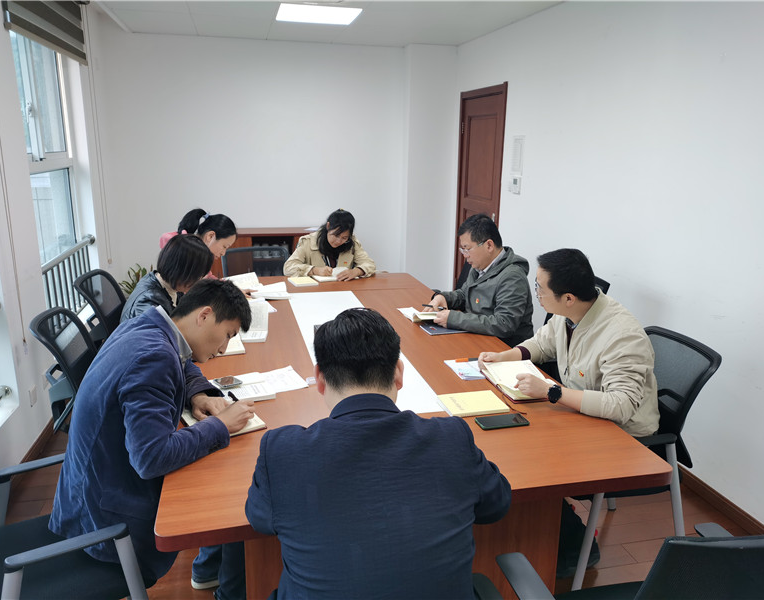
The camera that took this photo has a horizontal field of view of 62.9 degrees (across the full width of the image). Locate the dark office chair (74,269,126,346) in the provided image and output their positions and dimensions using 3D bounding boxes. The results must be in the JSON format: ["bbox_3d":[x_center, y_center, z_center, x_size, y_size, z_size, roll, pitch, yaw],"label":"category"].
[{"bbox_3d":[-1.380,0.265,3.727,0.600,0.920,0.580,-1,14,-6],"label":"dark office chair"}]

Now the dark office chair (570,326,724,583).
[{"bbox_3d":[0.910,0.591,2.528,0.600,0.920,0.580,-3,15,-15],"label":"dark office chair"}]

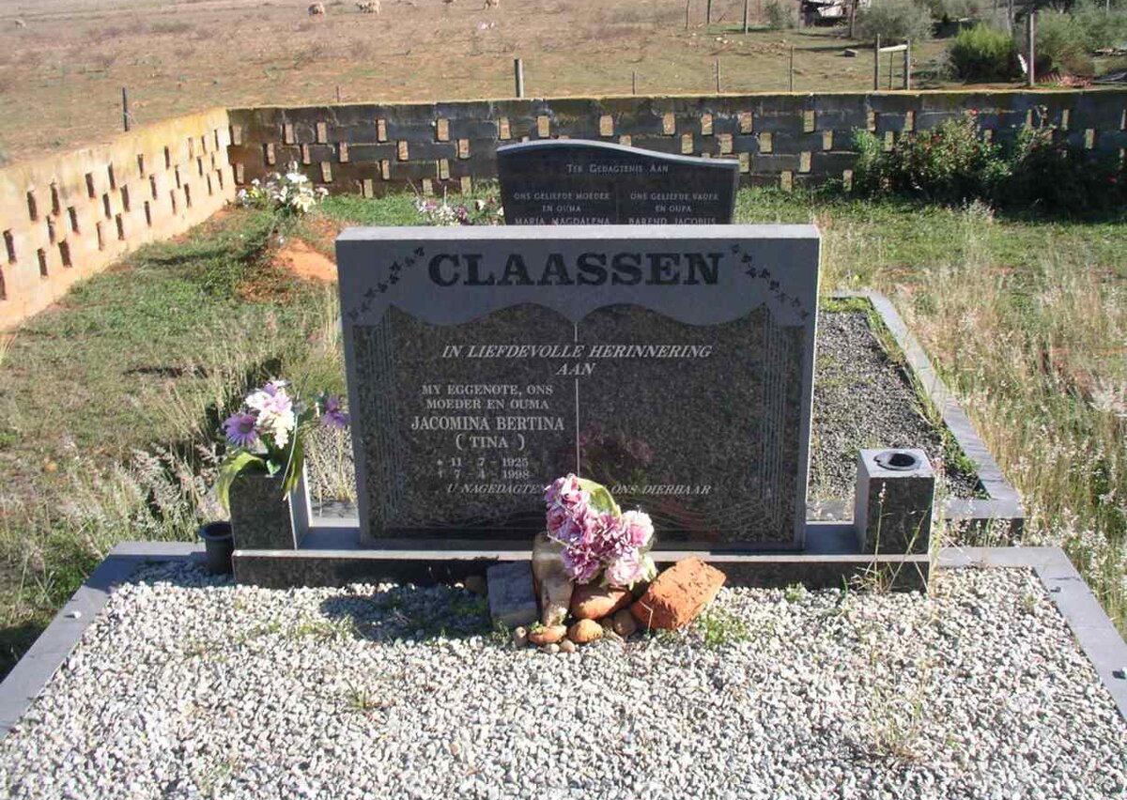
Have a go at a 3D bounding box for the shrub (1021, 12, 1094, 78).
[{"bbox_3d":[7.998,-5.794,19.500,1.155,1.020,1.098,7,22,20],"label":"shrub"}]

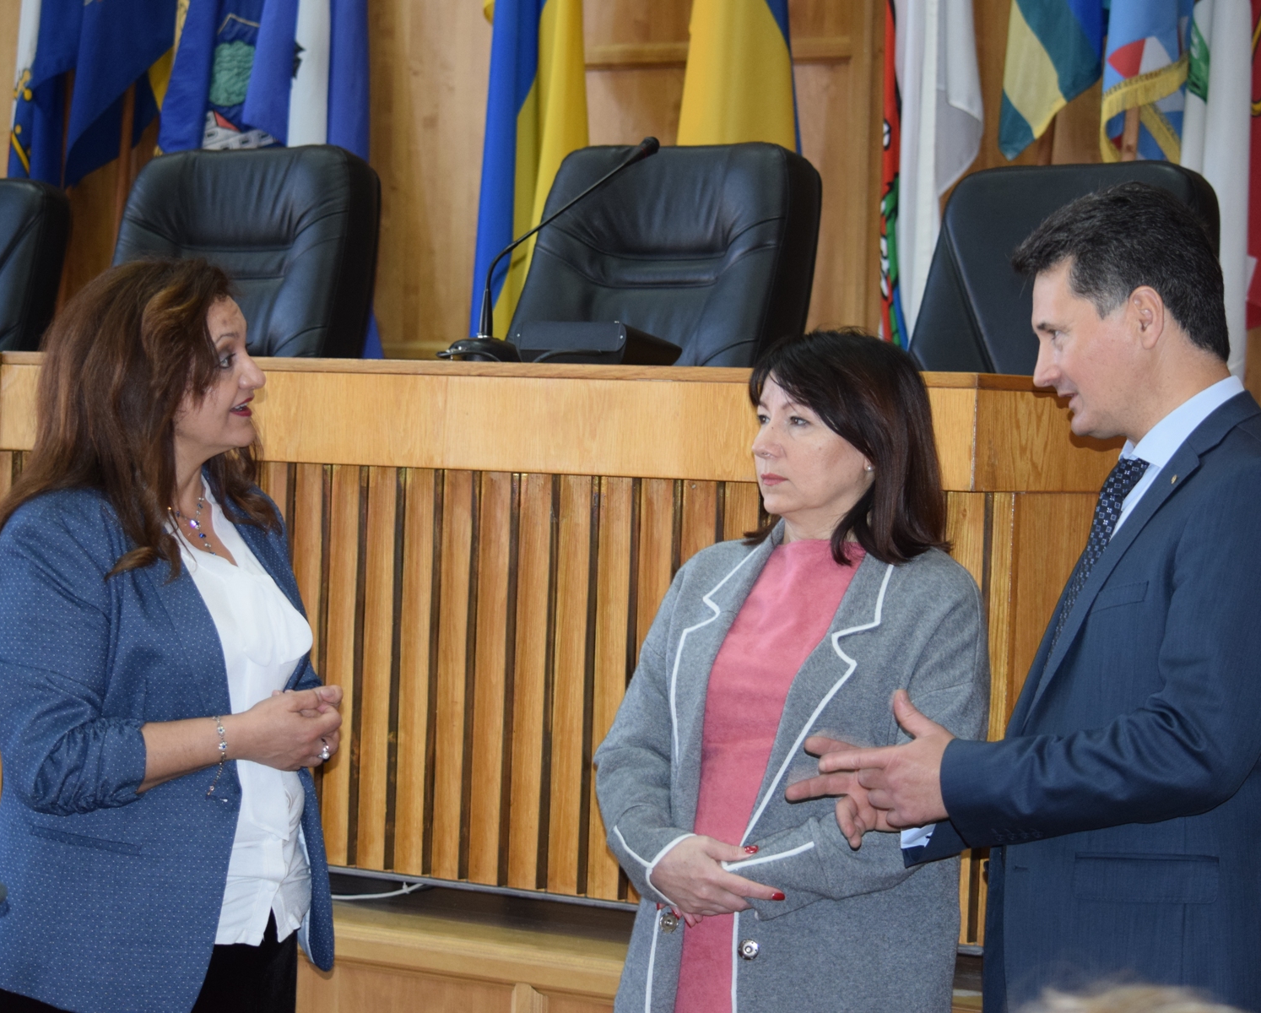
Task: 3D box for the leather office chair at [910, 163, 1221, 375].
[{"bbox_3d":[0.590,0.012,5.588,0.640,1.177,0.700,3,1,36],"label":"leather office chair"}]

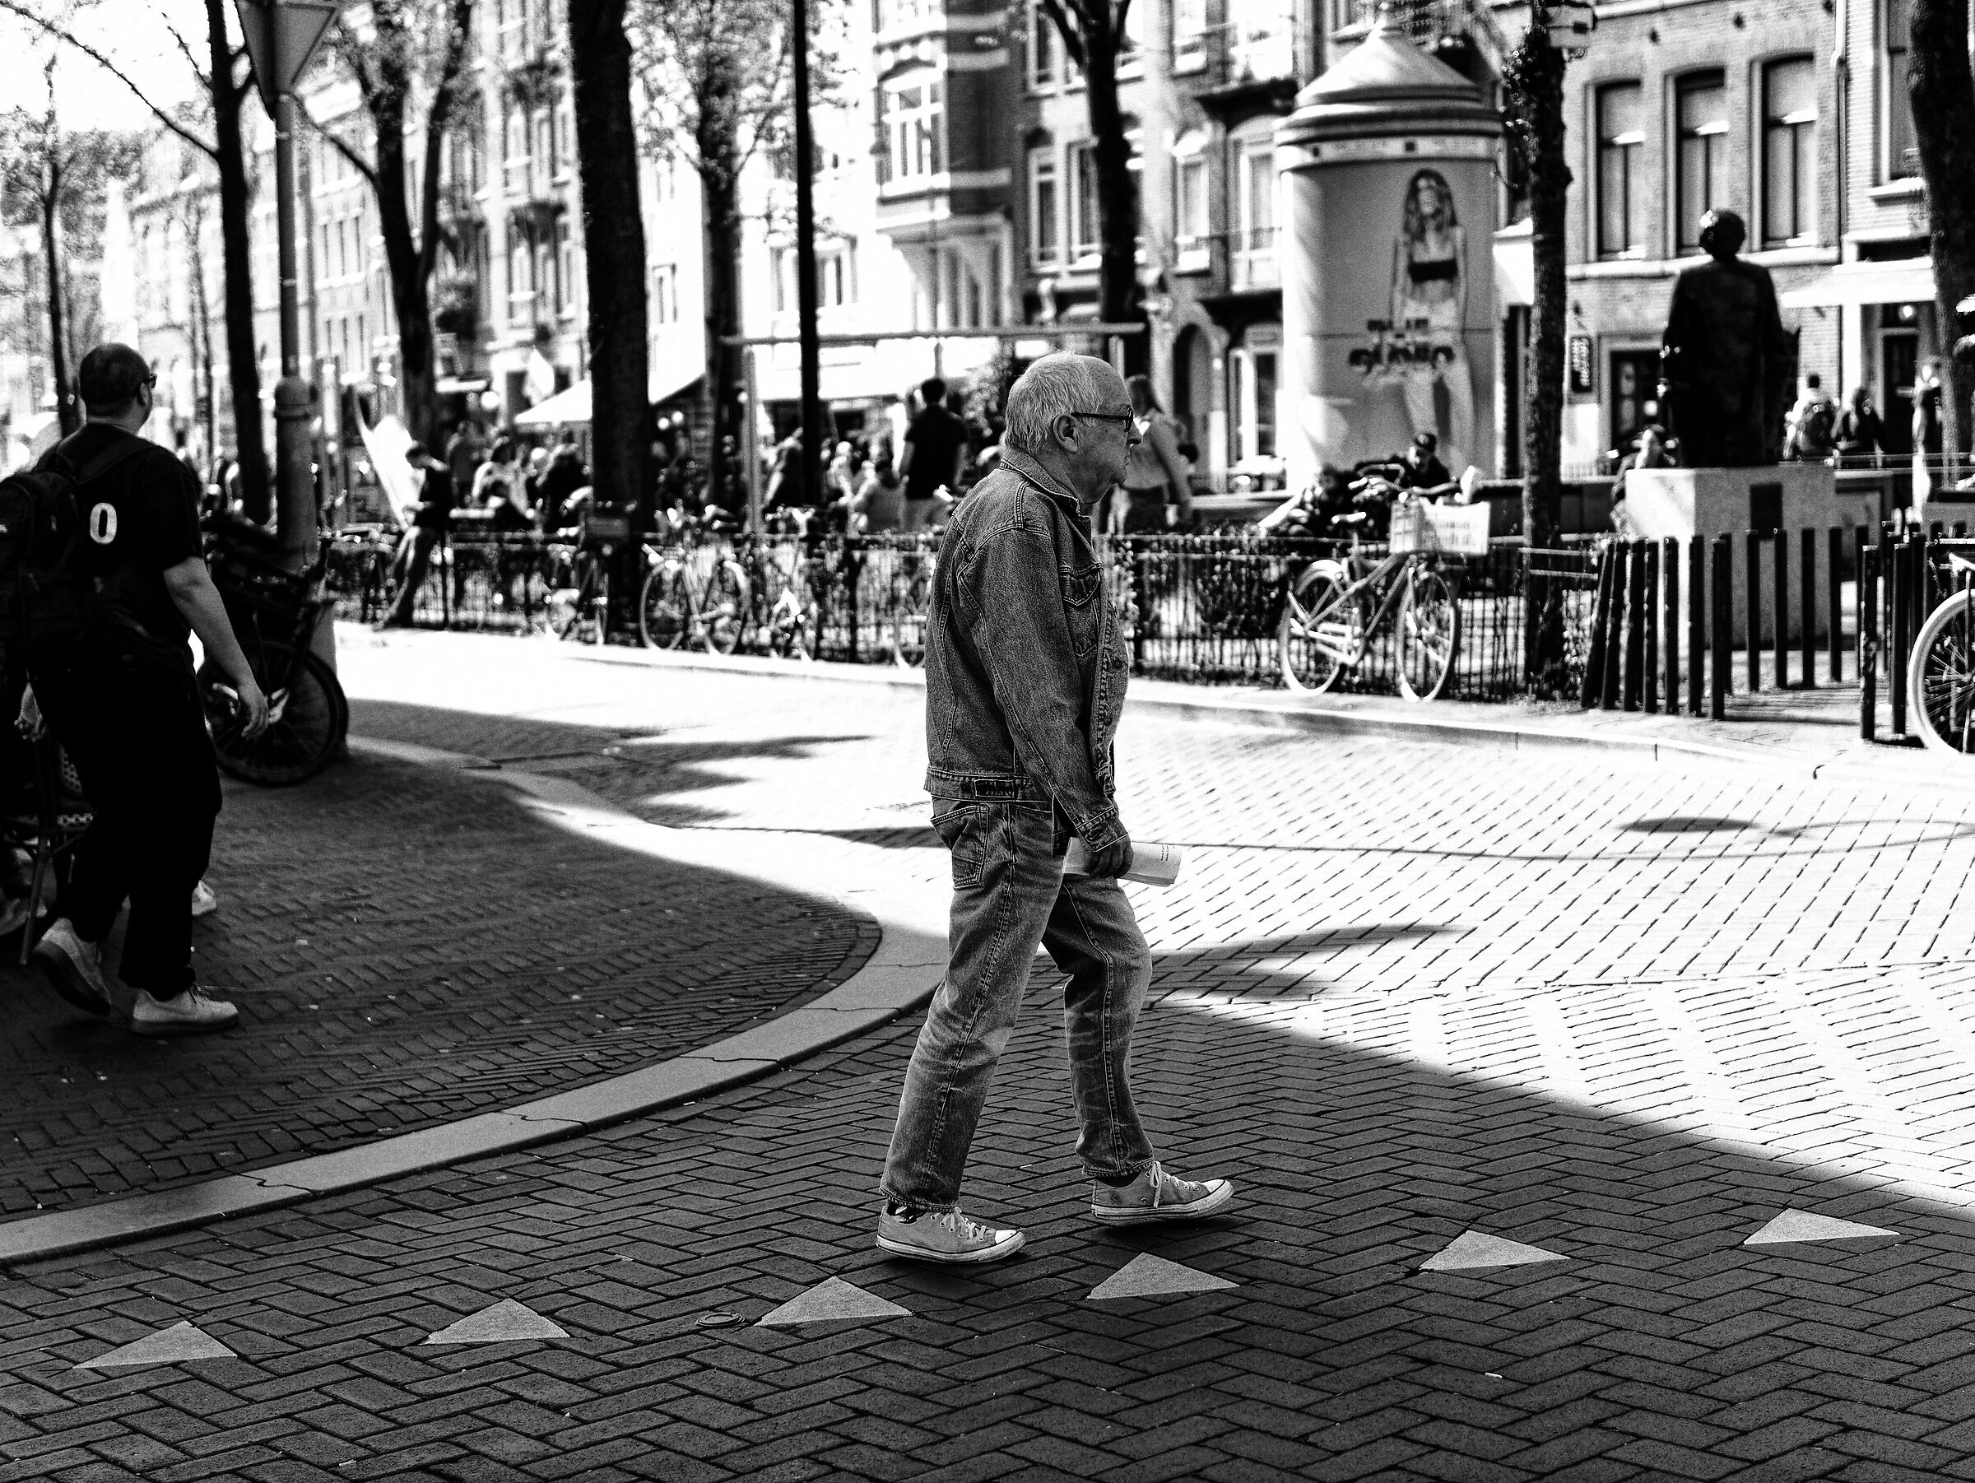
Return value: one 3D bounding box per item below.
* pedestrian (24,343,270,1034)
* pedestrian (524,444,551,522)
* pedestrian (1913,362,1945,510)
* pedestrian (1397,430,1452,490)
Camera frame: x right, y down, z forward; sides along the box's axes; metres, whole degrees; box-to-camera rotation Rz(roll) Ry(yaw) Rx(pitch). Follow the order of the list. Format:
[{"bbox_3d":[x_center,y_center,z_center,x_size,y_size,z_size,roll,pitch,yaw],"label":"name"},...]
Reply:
[{"bbox_3d":[-2.216,-0.138,9.000,0.560,1.780,0.540,-5,6,-34],"label":"pedestrian"},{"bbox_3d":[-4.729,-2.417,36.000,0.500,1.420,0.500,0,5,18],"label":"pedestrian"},{"bbox_3d":[9.490,-2.984,34.500,0.420,1.700,0.480,-4,6,-25],"label":"pedestrian"},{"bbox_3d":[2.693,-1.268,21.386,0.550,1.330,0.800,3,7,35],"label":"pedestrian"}]

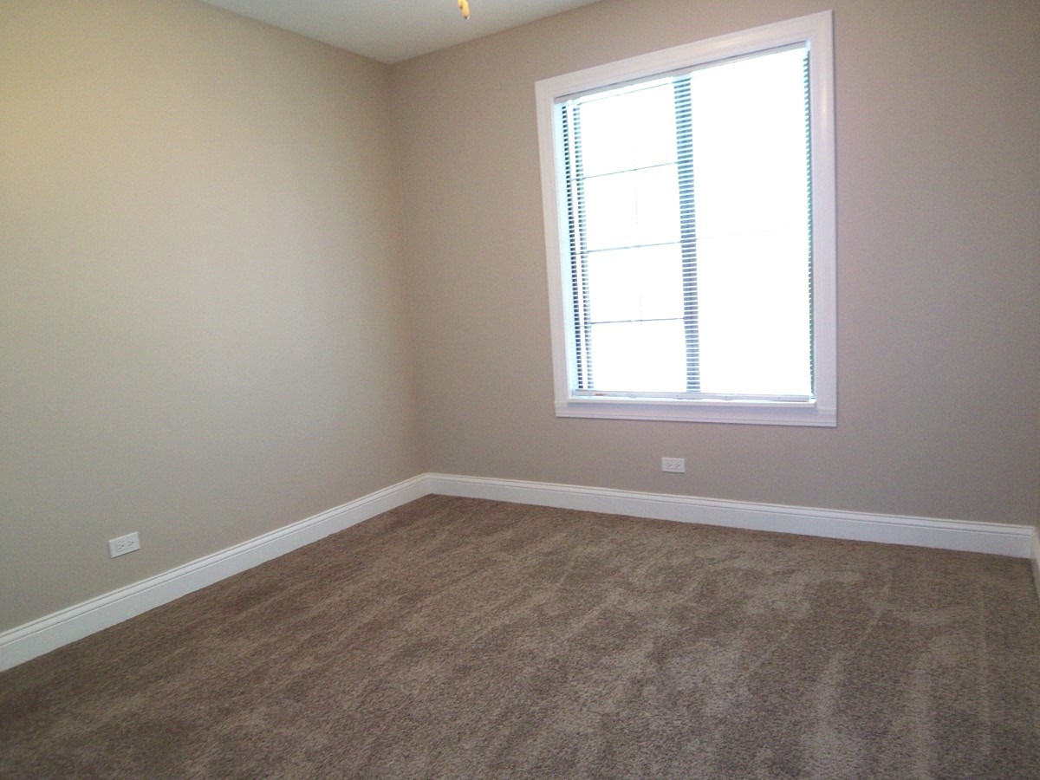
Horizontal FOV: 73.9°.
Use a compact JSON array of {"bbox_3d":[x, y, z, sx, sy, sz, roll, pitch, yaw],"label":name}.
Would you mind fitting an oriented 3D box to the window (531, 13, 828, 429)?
[{"bbox_3d":[0.746,-0.710,3.316,1.402,1.742,0.100,0,8,32],"label":"window"}]

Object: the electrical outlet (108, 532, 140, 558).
[{"bbox_3d":[-1.544,0.608,2.708,0.014,0.071,0.114,0,8,32],"label":"electrical outlet"}]

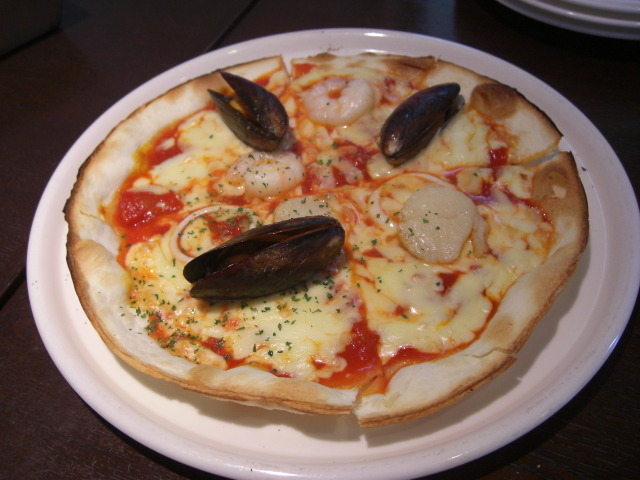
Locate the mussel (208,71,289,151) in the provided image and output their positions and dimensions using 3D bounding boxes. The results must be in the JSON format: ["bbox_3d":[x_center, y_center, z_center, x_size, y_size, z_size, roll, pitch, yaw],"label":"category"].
[{"bbox_3d":[-0.039,-0.071,0.381,0.029,0.029,0.064,-30,54,-20],"label":"mussel"}]

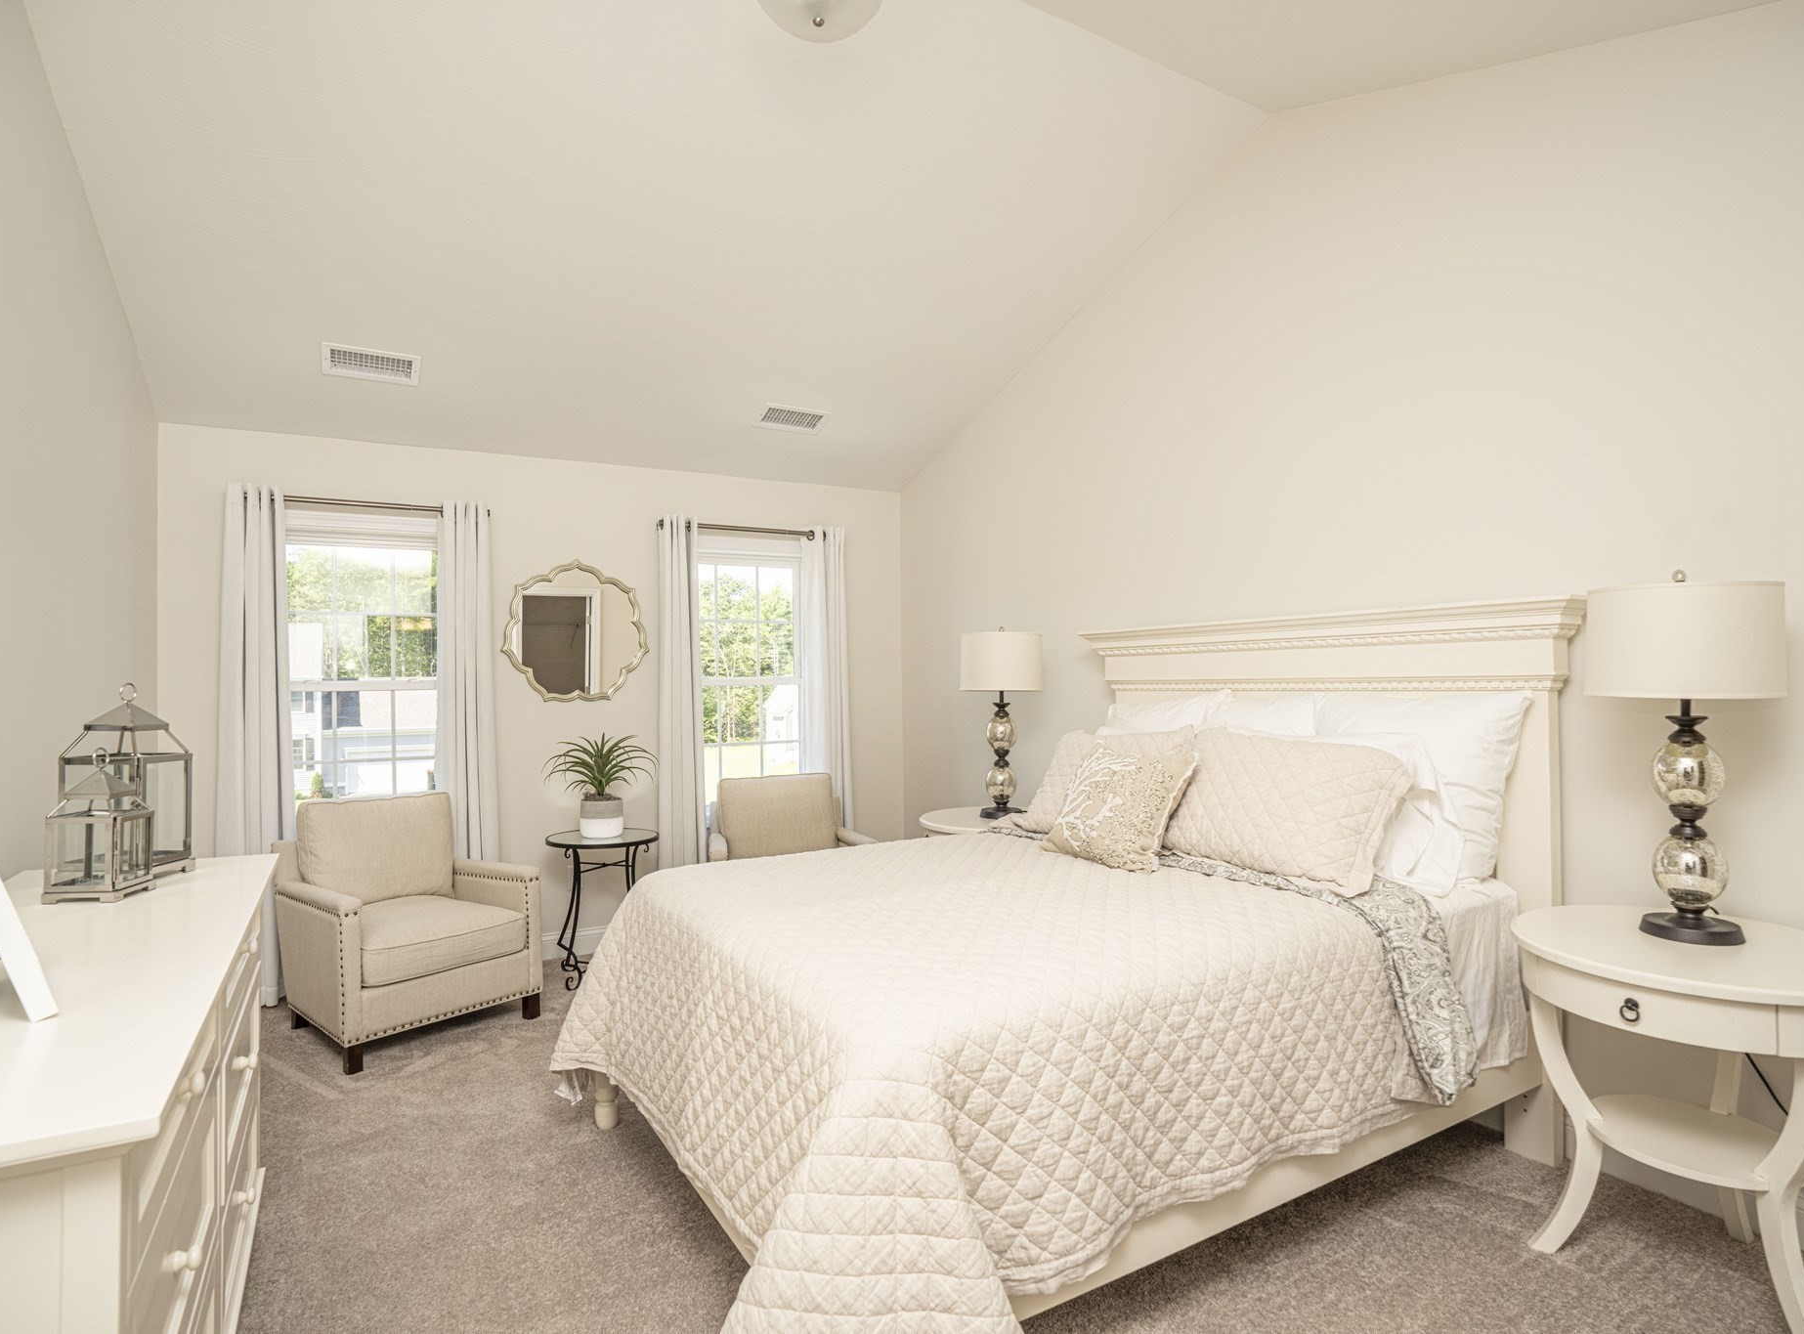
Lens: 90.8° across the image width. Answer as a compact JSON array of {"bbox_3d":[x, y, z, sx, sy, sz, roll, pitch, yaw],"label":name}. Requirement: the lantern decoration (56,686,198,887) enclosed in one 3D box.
[{"bbox_3d":[-1.693,0.253,1.949,0.167,0.426,0.167,-1,-1,-4],"label":"lantern decoration"}]

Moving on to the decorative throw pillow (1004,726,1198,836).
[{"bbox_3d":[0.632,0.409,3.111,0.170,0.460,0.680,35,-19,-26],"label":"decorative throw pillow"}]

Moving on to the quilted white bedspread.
[{"bbox_3d":[0.153,0.933,2.439,1.790,0.590,1.800,1,-1,-31],"label":"quilted white bedspread"}]

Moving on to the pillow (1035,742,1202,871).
[{"bbox_3d":[0.677,0.424,2.751,0.150,0.420,0.460,34,-18,-26],"label":"pillow"}]

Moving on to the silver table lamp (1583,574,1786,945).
[{"bbox_3d":[1.745,0.189,1.976,0.340,0.810,0.340,1,-1,-31],"label":"silver table lamp"}]

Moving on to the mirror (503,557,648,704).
[{"bbox_3d":[-1.558,-0.173,4.283,0.670,0.680,0.040,1,-1,-28],"label":"mirror"}]

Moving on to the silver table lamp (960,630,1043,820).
[{"bbox_3d":[0.431,0.241,3.943,0.357,0.828,0.357,-1,-1,0],"label":"silver table lamp"}]

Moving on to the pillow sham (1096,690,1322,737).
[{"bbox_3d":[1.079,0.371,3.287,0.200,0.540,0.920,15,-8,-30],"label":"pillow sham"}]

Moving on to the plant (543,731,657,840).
[{"bbox_3d":[-1.317,0.515,3.880,0.480,0.450,0.460,1,-1,-31],"label":"plant"}]

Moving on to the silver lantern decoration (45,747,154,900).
[{"bbox_3d":[-1.748,0.341,1.947,0.150,0.325,0.150,0,-1,-7],"label":"silver lantern decoration"}]

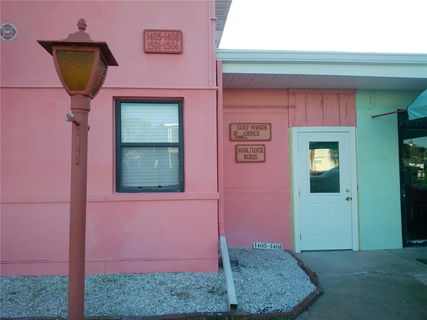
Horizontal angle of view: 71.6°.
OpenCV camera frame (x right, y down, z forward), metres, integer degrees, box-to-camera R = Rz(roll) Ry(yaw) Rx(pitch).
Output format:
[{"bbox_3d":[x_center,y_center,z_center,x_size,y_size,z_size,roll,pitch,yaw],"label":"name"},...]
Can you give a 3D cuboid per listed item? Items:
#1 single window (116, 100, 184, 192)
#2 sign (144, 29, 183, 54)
[{"bbox_3d":[-0.865,-0.184,4.126,0.940,1.270,0.090,-1,-2,-4],"label":"single window"},{"bbox_3d":[-0.682,-1.607,4.035,0.520,0.335,0.040,-1,-2,-4],"label":"sign"}]

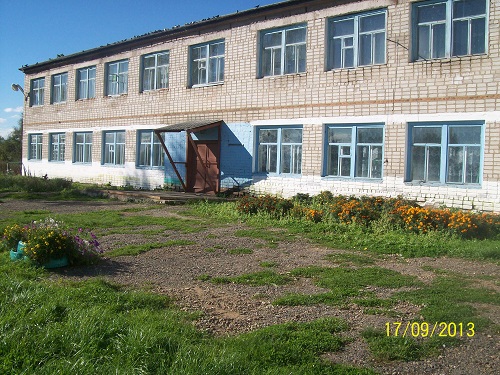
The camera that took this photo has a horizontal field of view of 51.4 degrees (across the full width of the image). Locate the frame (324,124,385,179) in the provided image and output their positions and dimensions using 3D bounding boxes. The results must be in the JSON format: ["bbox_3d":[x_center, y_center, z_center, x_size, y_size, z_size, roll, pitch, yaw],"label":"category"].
[{"bbox_3d":[3.068,-1.023,15.196,1.960,1.620,0.150,5,3,45],"label":"frame"}]

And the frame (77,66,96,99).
[{"bbox_3d":[-8.321,-5.252,26.463,1.960,1.600,0.150,5,3,45],"label":"frame"}]

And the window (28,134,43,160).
[{"bbox_3d":[-12.497,-2.364,30.618,2.070,1.600,0.180,5,3,45],"label":"window"}]

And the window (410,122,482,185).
[{"bbox_3d":[5.006,-0.861,13.282,1.960,1.620,0.150,5,3,45],"label":"window"}]

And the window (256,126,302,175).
[{"bbox_3d":[0.973,-1.218,17.265,1.960,1.620,0.150,5,3,45],"label":"window"}]

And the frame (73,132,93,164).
[{"bbox_3d":[-8.396,-2.004,26.548,2.070,1.600,0.180,5,3,45],"label":"frame"}]

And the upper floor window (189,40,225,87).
[{"bbox_3d":[-1.574,-4.666,19.793,2.070,1.600,0.180,5,3,45],"label":"upper floor window"}]

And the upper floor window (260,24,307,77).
[{"bbox_3d":[1.142,-4.458,17.098,2.070,1.600,0.180,5,3,45],"label":"upper floor window"}]

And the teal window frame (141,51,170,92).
[{"bbox_3d":[-4.015,-4.900,22.213,1.960,1.600,0.150,5,3,45],"label":"teal window frame"}]

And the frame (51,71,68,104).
[{"bbox_3d":[-10.297,-5.372,28.448,2.070,1.600,0.180,5,3,45],"label":"frame"}]

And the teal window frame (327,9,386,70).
[{"bbox_3d":[3.146,-4.245,15.109,2.070,1.600,0.180,5,3,45],"label":"teal window frame"}]

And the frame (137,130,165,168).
[{"bbox_3d":[-4.153,-1.636,22.338,2.070,1.600,0.180,5,3,45],"label":"frame"}]

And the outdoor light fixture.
[{"bbox_3d":[-13.752,-5.698,31.025,0.300,0.950,0.900,5,3,45],"label":"outdoor light fixture"}]

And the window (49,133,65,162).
[{"bbox_3d":[-10.466,-2.189,28.602,2.070,1.600,0.180,5,3,45],"label":"window"}]

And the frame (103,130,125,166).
[{"bbox_3d":[-6.426,-1.810,24.569,1.960,1.620,0.150,5,3,45],"label":"frame"}]

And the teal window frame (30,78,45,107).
[{"bbox_3d":[-12.432,-5.576,30.522,1.960,1.600,0.150,5,3,45],"label":"teal window frame"}]

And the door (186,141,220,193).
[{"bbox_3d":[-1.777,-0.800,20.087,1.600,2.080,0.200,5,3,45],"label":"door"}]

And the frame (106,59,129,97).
[{"bbox_3d":[-6.134,-5.067,24.317,2.070,1.600,0.180,5,3,45],"label":"frame"}]

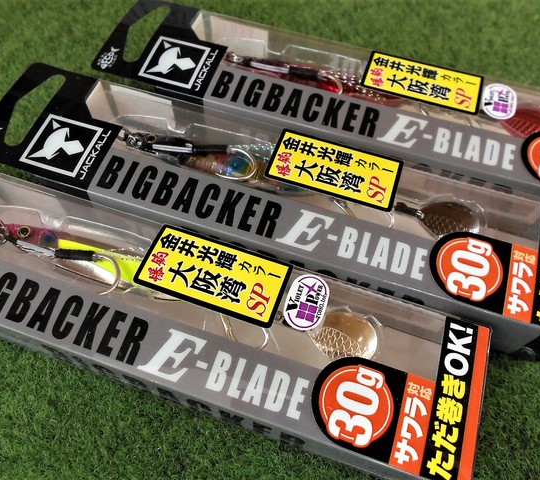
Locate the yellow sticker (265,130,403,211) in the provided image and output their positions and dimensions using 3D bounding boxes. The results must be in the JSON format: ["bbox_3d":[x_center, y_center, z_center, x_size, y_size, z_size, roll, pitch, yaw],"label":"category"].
[{"bbox_3d":[0.020,-0.022,0.150,0.040,0.001,0.020,17,62,9],"label":"yellow sticker"}]

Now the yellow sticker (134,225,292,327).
[{"bbox_3d":[-0.015,0.009,0.133,0.040,0.001,0.020,17,62,9],"label":"yellow sticker"}]

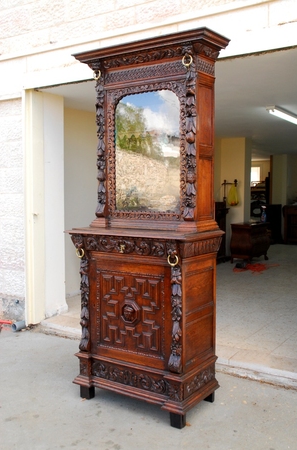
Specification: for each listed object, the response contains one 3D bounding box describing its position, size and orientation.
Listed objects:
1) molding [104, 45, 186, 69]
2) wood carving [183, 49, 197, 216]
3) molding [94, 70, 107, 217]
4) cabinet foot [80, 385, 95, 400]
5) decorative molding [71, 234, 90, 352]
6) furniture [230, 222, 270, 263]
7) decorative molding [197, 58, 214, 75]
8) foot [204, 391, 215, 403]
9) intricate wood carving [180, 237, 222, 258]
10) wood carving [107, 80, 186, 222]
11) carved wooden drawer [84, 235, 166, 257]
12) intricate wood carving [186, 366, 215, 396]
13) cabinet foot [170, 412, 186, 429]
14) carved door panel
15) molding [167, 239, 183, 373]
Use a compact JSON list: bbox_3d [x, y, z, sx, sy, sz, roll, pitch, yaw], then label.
[{"bbox_3d":[-0.056,-1.081,2.978,0.627,0.069,0.049,2,4,34],"label":"molding"},{"bbox_3d":[0.256,-0.561,2.920,0.071,1.069,0.071,2,4,33],"label":"wood carving"},{"bbox_3d":[-0.343,-0.564,3.213,0.075,1.020,0.054,2,4,34],"label":"molding"},{"bbox_3d":[-0.421,1.143,3.203,0.078,0.092,0.059,2,4,34],"label":"cabinet foot"},{"bbox_3d":[-0.451,0.462,3.131,0.104,0.776,0.082,2,4,34],"label":"decorative molding"},{"bbox_3d":[2.002,0.337,9.063,0.439,0.725,0.950,2,4,35],"label":"furniture"},{"bbox_3d":[0.379,-1.024,3.010,0.019,0.090,0.260,2,4,33],"label":"decorative molding"},{"bbox_3d":[0.404,1.145,3.116,0.063,0.087,0.051,2,4,34],"label":"foot"},{"bbox_3d":[0.343,0.144,2.941,0.052,0.104,0.521,2,4,33],"label":"intricate wood carving"},{"bbox_3d":[-0.016,-0.490,3.185,0.648,0.912,0.038,2,4,33],"label":"wood carving"},{"bbox_3d":[-0.151,0.134,2.908,0.630,0.107,0.054,2,4,34],"label":"carved wooden drawer"},{"bbox_3d":[0.344,1.017,3.020,0.022,0.104,0.416,2,4,33],"label":"intricate wood carving"},{"bbox_3d":[0.189,1.194,2.885,0.070,0.116,0.069,2,4,33],"label":"cabinet foot"},{"bbox_3d":[-0.124,0.554,2.968,0.629,0.664,0.041,2,4,34],"label":"carved door panel"},{"bbox_3d":[0.154,0.498,2.805,0.082,0.795,0.081,2,4,33],"label":"molding"}]

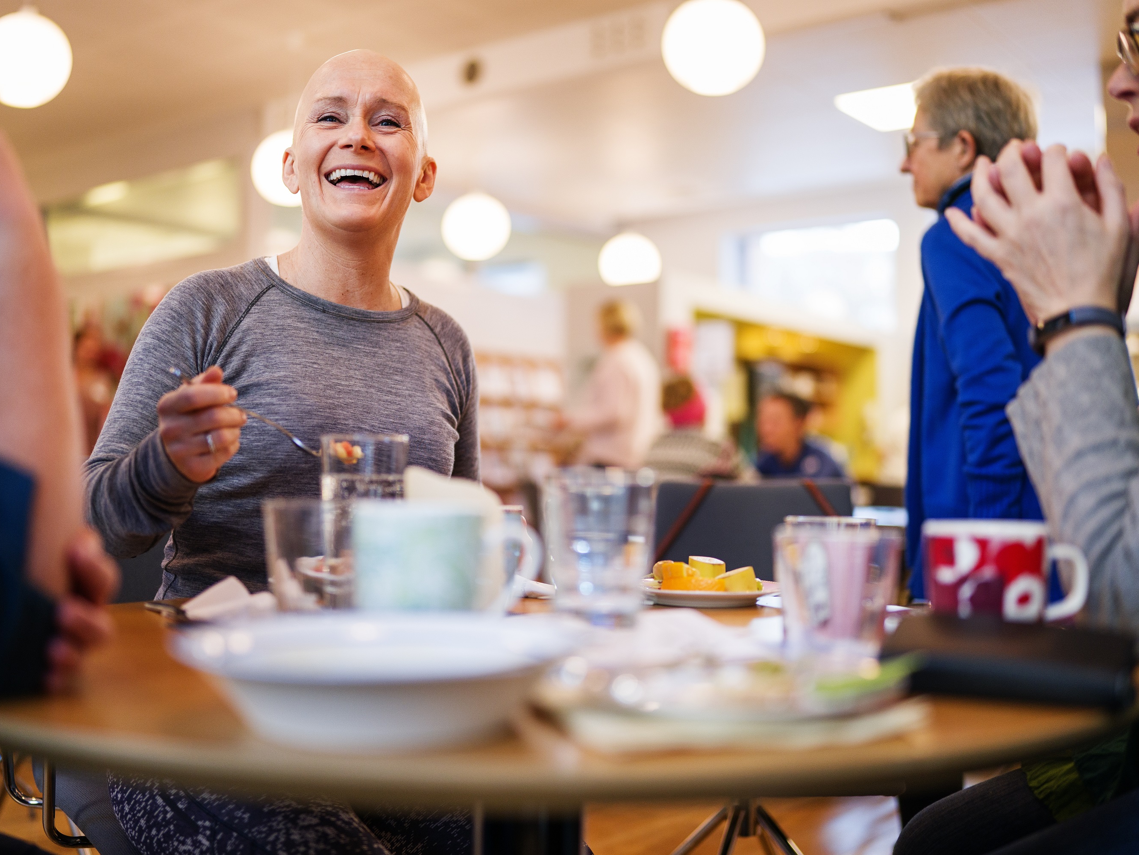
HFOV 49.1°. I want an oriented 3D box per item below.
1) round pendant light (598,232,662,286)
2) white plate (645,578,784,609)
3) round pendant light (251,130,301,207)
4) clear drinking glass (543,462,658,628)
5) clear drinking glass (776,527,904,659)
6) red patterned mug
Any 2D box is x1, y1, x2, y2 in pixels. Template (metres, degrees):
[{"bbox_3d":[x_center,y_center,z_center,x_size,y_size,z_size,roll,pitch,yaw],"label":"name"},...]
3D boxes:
[{"bbox_3d":[0.424,-1.150,8.721,0.340,0.350,0.340,0,-2,0],"label":"round pendant light"},{"bbox_3d":[0.136,0.163,1.217,0.165,0.018,0.165,0,-2,0],"label":"white plate"},{"bbox_3d":[-1.505,-1.398,6.714,0.340,0.350,0.340,0,-2,0],"label":"round pendant light"},{"bbox_3d":[0.022,0.100,0.942,0.076,0.122,0.076,0,-2,0],"label":"clear drinking glass"},{"bbox_3d":[0.193,0.118,0.897,0.086,0.084,0.086,0,-2,0],"label":"clear drinking glass"},{"bbox_3d":[0.314,0.116,0.897,0.111,0.091,0.083,0,-2,18],"label":"red patterned mug"}]

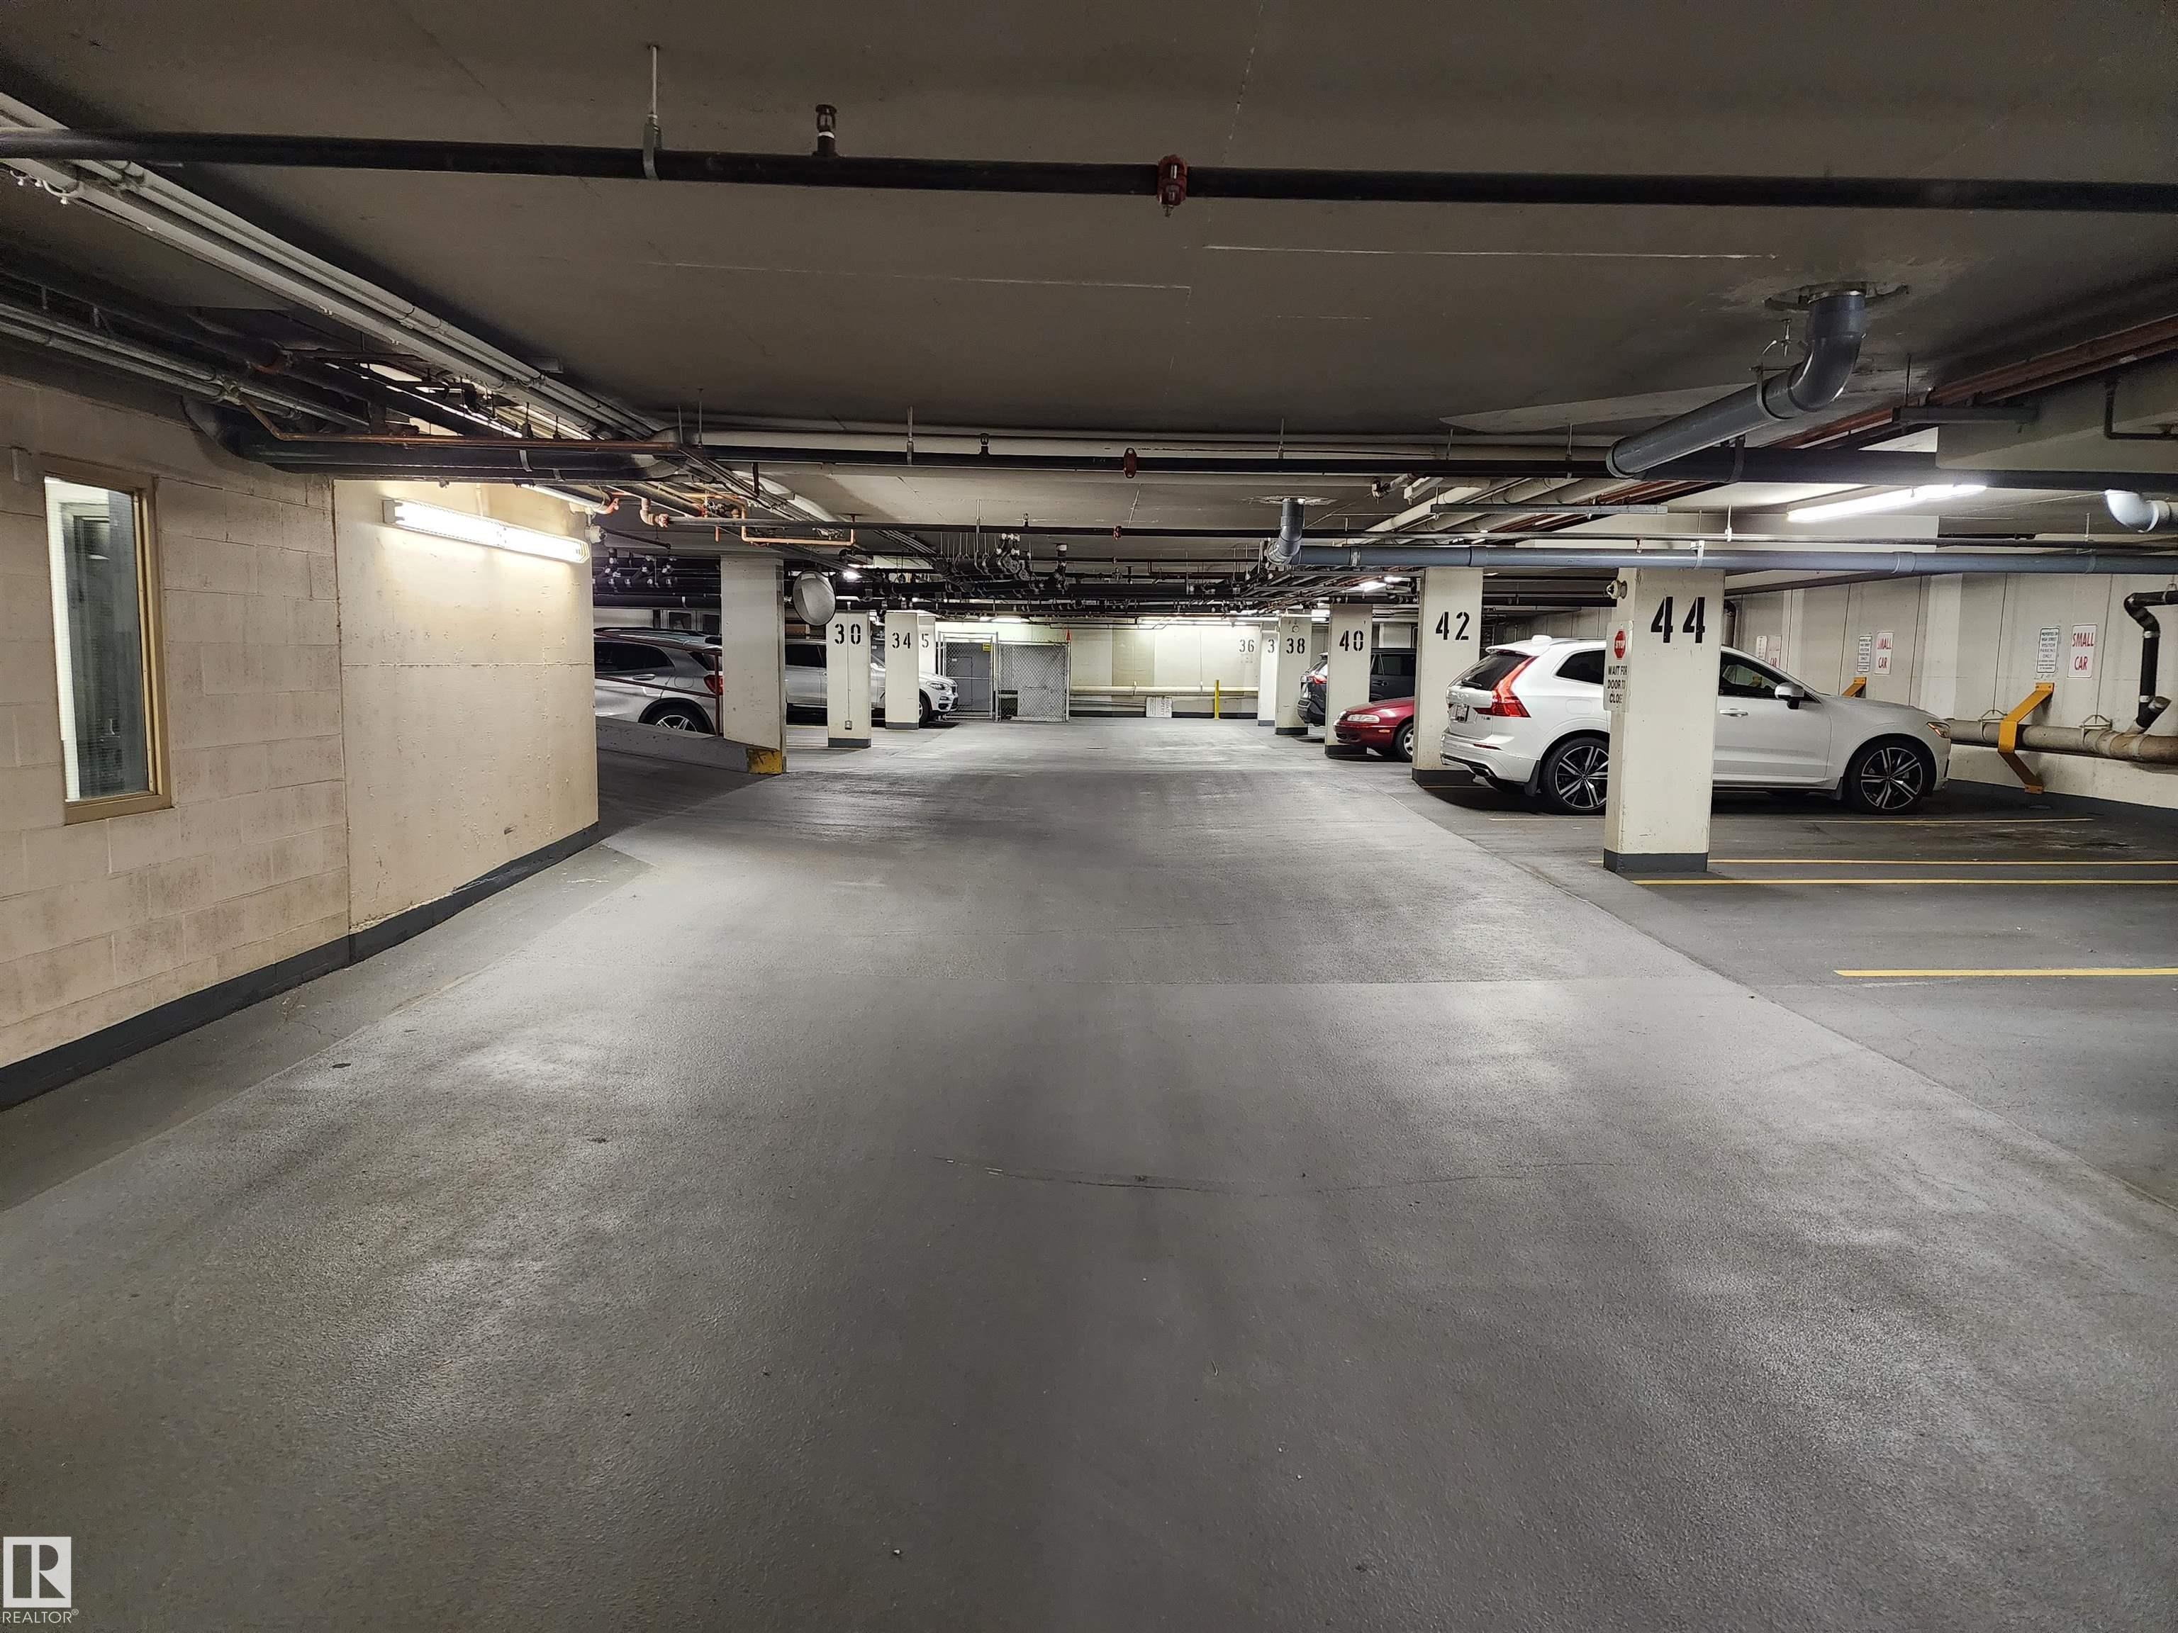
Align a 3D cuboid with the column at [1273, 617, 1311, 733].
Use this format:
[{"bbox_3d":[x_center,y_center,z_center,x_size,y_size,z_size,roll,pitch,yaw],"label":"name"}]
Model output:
[{"bbox_3d":[3.828,-2.632,27.187,0.610,2.200,0.310,1,6,0],"label":"column"}]

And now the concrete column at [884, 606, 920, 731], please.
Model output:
[{"bbox_3d":[-3.451,-2.716,26.913,0.610,2.196,0.310,1,6,0],"label":"concrete column"}]

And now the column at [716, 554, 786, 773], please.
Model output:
[{"bbox_3d":[-3.508,-1.597,15.236,0.610,2.270,0.310,1,6,0],"label":"column"}]

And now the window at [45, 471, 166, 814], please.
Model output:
[{"bbox_3d":[-3.463,-0.601,5.073,0.120,1.220,0.600,1,6,0],"label":"window"}]

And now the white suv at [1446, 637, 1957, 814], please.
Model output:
[{"bbox_3d":[5.963,-0.932,14.290,4.690,1.660,1.920,1,6,-2],"label":"white suv"}]

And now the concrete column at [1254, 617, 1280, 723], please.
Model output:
[{"bbox_3d":[3.998,-3.118,31.376,0.610,2.360,0.300,1,6,0],"label":"concrete column"}]

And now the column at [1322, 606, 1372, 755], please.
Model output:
[{"bbox_3d":[3.948,-2.086,21.872,0.610,2.380,0.300,1,6,0],"label":"column"}]

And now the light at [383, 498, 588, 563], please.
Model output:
[{"bbox_3d":[-3.245,-1.557,8.043,0.090,0.130,2.520,1,6,0],"label":"light"}]

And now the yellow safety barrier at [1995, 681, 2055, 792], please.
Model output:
[{"bbox_3d":[9.116,-0.749,14.053,0.310,1.060,0.250,1,6,0],"label":"yellow safety barrier"}]

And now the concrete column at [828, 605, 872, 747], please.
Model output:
[{"bbox_3d":[-3.430,-2.077,20.847,0.610,2.130,0.310,1,6,0],"label":"concrete column"}]

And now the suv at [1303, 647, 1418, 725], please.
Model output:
[{"bbox_3d":[6.212,-2.201,26.283,4.600,1.680,1.880,1,6,0],"label":"suv"}]

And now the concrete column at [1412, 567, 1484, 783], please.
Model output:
[{"bbox_3d":[3.917,-1.509,15.809,0.610,2.380,0.300,1,6,0],"label":"concrete column"}]

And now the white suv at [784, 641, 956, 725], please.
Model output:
[{"bbox_3d":[-4.988,-2.736,29.267,4.680,1.670,1.890,1,6,3],"label":"white suv"}]

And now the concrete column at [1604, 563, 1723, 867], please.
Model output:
[{"bbox_3d":[3.898,-0.714,9.842,0.610,2.168,0.310,1,6,0],"label":"concrete column"}]

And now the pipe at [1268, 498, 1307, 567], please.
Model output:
[{"bbox_3d":[1.168,-1.681,8.563,0.230,0.420,0.300,1,6,0],"label":"pipe"}]

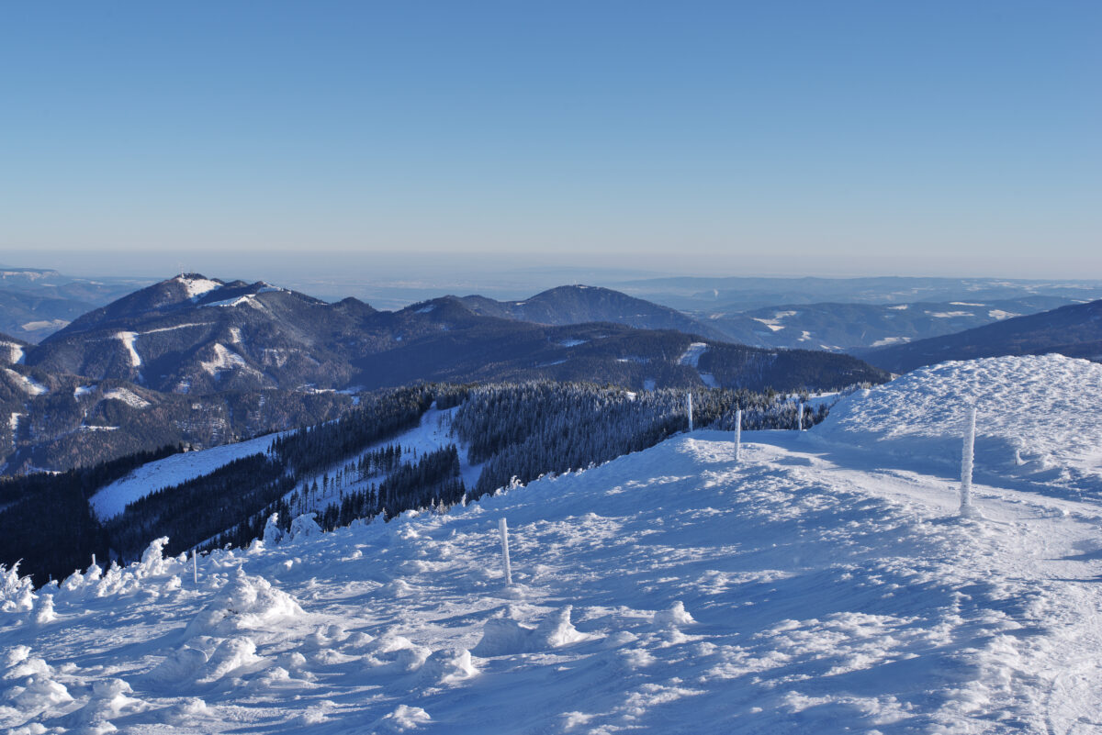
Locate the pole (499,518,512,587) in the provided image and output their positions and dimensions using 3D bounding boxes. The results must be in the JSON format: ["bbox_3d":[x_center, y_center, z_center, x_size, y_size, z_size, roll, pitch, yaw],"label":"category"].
[{"bbox_3d":[-1.214,4.991,37.310,0.199,1.850,0.199,-5,6,-3],"label":"pole"}]

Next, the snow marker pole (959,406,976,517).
[{"bbox_3d":[7.301,1.634,24.105,0.193,1.920,0.193,3,6,17],"label":"snow marker pole"}]

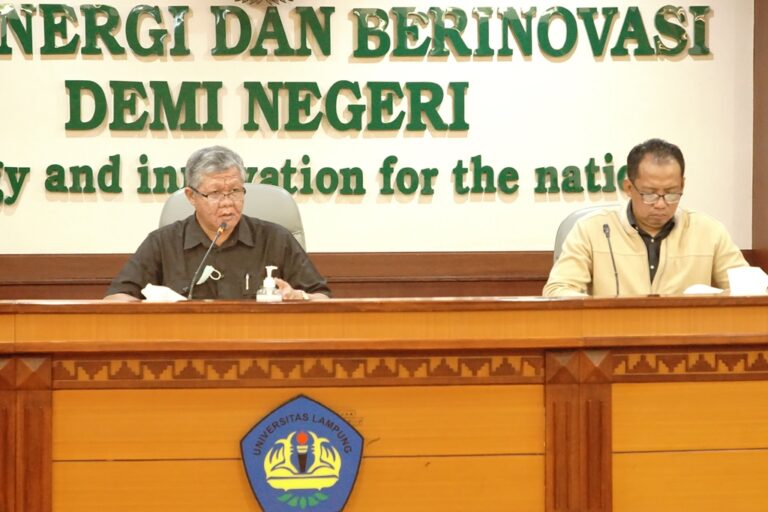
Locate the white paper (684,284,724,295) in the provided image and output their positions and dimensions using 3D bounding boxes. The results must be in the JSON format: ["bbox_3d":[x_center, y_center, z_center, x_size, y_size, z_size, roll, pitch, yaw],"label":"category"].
[{"bbox_3d":[0.858,0.092,6.020,0.110,0.032,0.140,0,0,-5],"label":"white paper"}]

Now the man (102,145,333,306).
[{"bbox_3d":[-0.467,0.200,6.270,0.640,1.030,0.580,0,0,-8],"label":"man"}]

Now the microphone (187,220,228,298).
[{"bbox_3d":[-0.475,0.026,6.020,0.090,0.225,0.160,0,0,27],"label":"microphone"}]

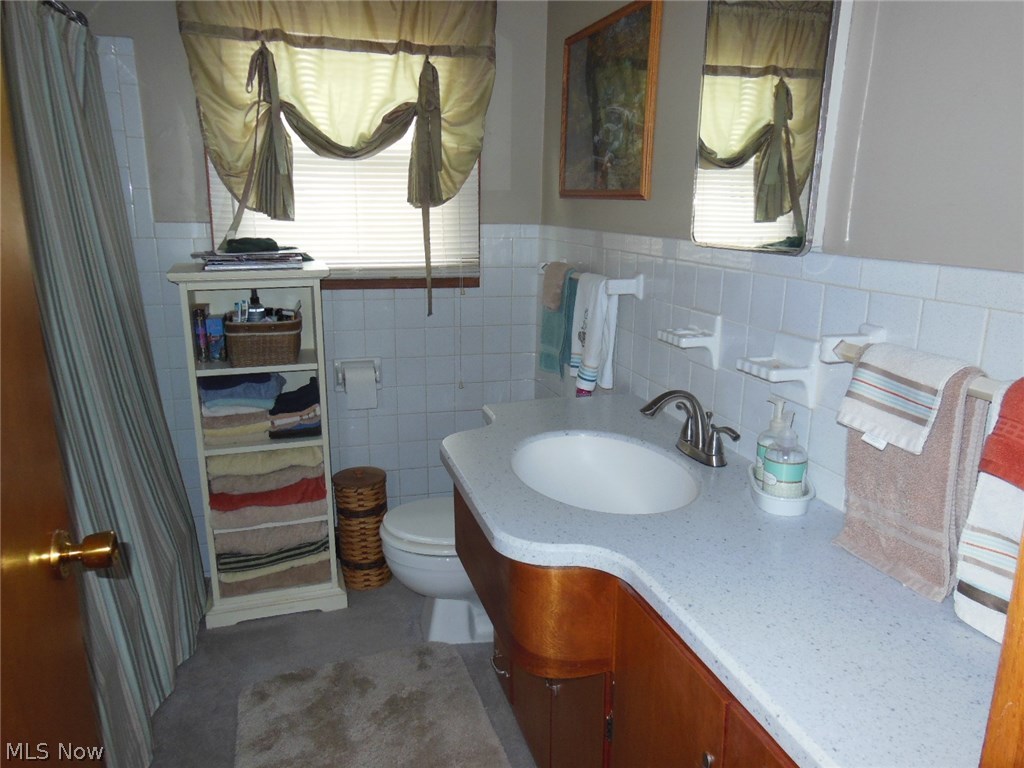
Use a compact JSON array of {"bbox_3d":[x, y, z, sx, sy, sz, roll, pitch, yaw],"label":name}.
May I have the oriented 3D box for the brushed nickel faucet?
[{"bbox_3d":[0.346,0.085,1.542,0.178,0.146,0.200,-3,14,-16],"label":"brushed nickel faucet"}]

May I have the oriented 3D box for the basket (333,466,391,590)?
[{"bbox_3d":[-0.539,0.521,2.680,0.185,0.405,0.185,-3,14,-16],"label":"basket"}]

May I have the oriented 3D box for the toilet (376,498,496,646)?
[{"bbox_3d":[-0.095,0.469,2.405,0.670,0.680,0.430,-3,14,-16],"label":"toilet"}]

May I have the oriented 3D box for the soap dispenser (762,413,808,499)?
[{"bbox_3d":[0.485,0.123,1.310,0.073,0.161,0.072,-6,15,-25],"label":"soap dispenser"}]

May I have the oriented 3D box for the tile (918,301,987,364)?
[{"bbox_3d":[0.636,-0.060,1.072,0.010,0.108,0.108,-3,14,-16],"label":"tile"}]

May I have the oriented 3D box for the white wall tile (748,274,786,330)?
[{"bbox_3d":[0.509,-0.161,1.467,0.009,0.108,0.108,-3,14,-16],"label":"white wall tile"}]

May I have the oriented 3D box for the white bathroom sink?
[{"bbox_3d":[0.183,0.236,1.512,0.365,0.150,0.495,-3,14,-16],"label":"white bathroom sink"}]

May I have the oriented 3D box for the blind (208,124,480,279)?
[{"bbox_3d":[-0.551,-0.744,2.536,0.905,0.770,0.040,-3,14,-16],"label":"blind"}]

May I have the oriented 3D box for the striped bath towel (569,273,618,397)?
[{"bbox_3d":[0.227,-0.150,2.111,0.085,0.305,0.215,-3,14,-16],"label":"striped bath towel"}]

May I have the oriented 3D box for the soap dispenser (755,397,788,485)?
[{"bbox_3d":[0.497,0.105,1.378,0.073,0.163,0.072,0,14,-4],"label":"soap dispenser"}]

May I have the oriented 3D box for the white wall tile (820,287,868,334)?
[{"bbox_3d":[0.574,-0.111,1.276,0.010,0.108,0.108,-3,14,-16],"label":"white wall tile"}]

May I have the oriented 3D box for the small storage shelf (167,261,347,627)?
[{"bbox_3d":[-0.829,0.186,2.506,0.457,1.159,0.347,-3,14,-16],"label":"small storage shelf"}]

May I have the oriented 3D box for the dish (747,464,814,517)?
[{"bbox_3d":[0.490,0.190,1.350,0.107,0.037,0.187,4,14,12],"label":"dish"}]

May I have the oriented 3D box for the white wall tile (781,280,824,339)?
[{"bbox_3d":[0.543,-0.136,1.377,0.010,0.108,0.108,-3,14,-16],"label":"white wall tile"}]

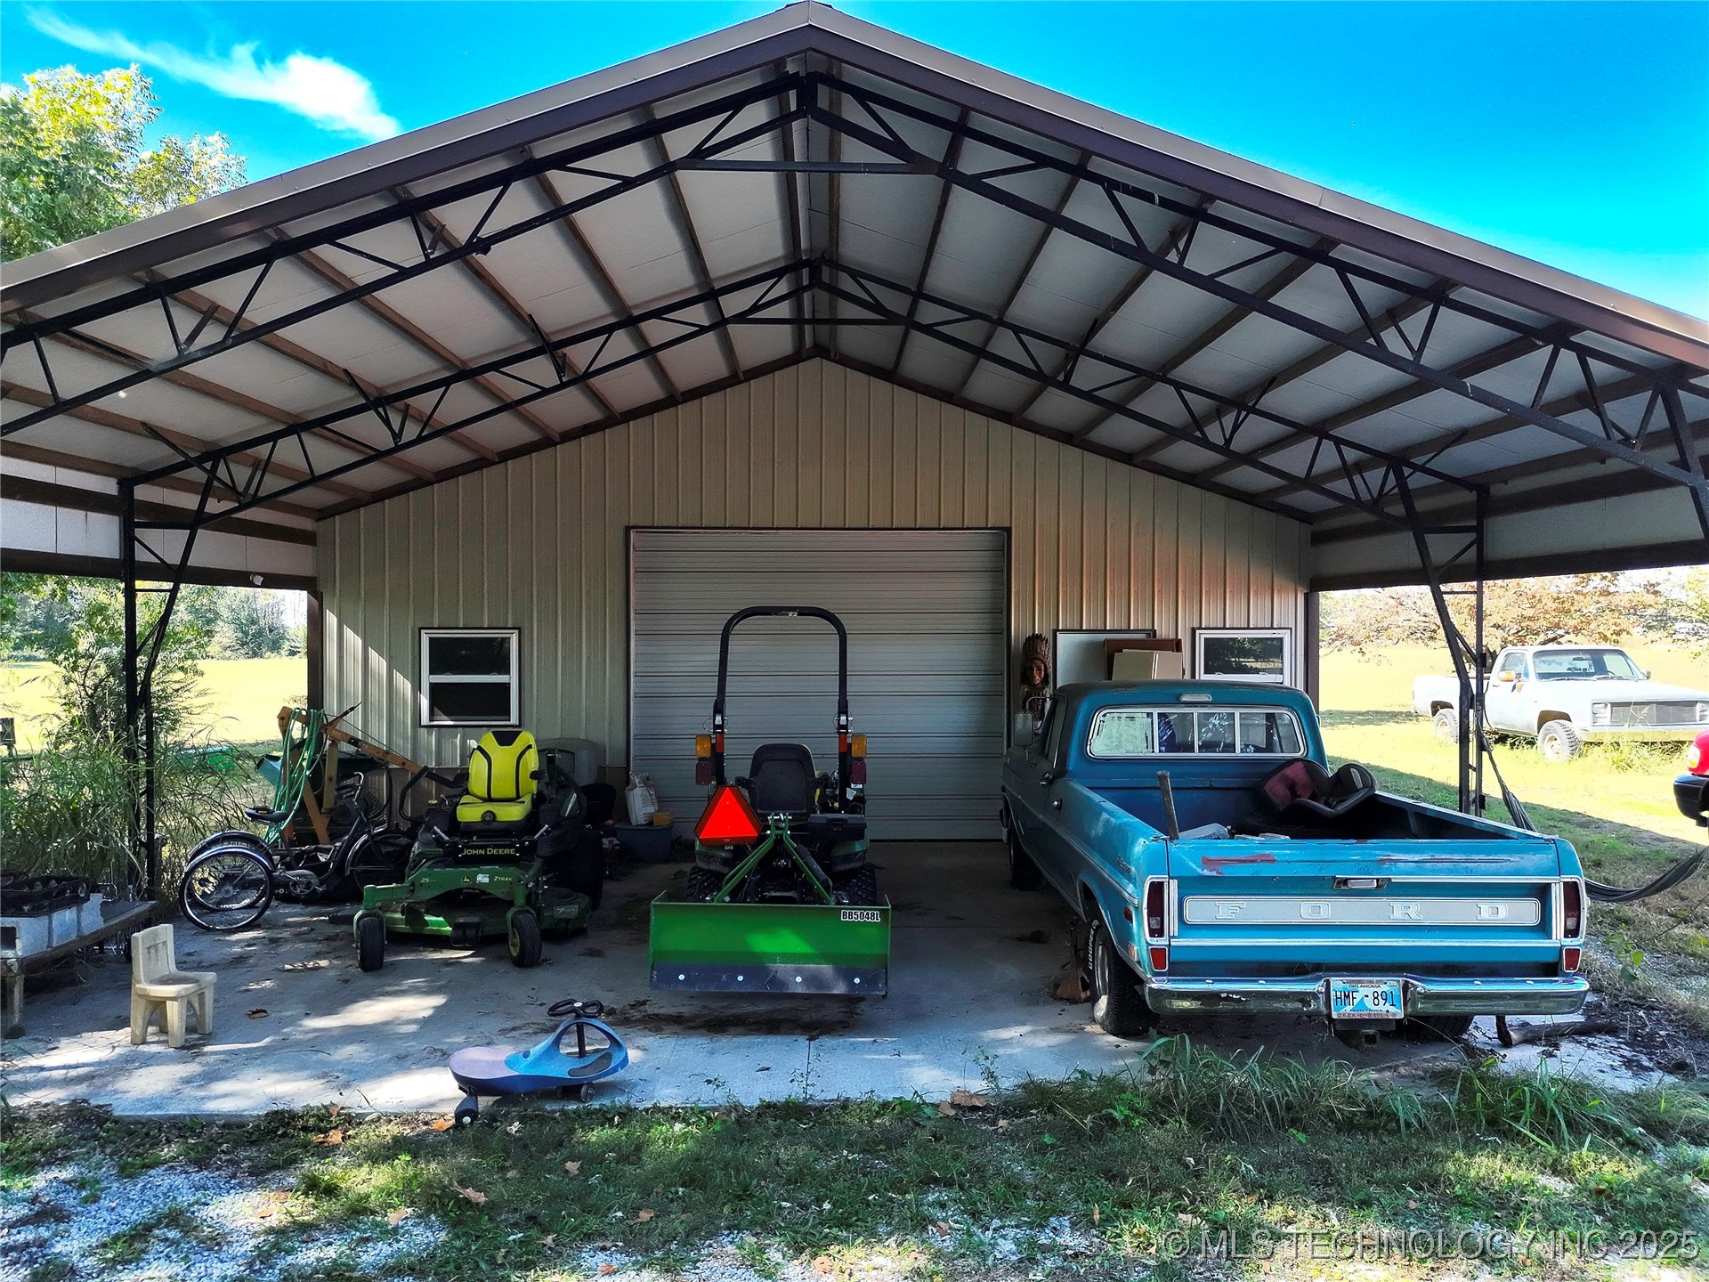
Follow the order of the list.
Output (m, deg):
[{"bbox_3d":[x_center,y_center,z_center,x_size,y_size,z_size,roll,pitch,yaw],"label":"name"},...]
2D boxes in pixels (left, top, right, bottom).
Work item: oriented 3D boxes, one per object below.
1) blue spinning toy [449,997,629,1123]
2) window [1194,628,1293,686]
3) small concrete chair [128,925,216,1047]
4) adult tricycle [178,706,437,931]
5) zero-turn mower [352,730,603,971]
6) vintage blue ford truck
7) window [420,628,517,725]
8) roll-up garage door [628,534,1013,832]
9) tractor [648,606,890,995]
[{"bbox_3d":[-1.340,1.762,5.050,0.790,0.450,0.360,0,0,-10],"label":"blue spinning toy"},{"bbox_3d":[3.810,0.365,11.600,0.960,0.950,0.100,0,0,-2],"label":"window"},{"bbox_3d":[-3.370,1.705,5.890,0.310,0.550,0.300,0,0,7],"label":"small concrete chair"},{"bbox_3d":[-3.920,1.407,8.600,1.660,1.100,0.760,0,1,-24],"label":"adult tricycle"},{"bbox_3d":[-2.460,1.313,7.930,1.460,1.300,2.030,0,0,-3],"label":"zero-turn mower"},{"bbox_3d":[2.160,1.096,7.580,2.050,1.740,5.250,0,0,0],"label":"vintage blue ford truck"},{"bbox_3d":[-3.710,0.353,11.420,0.950,0.950,0.100,0,0,-2],"label":"window"},{"bbox_3d":[-0.343,0.420,11.500,3.650,3.020,0.100,0,0,-2],"label":"roll-up garage door"},{"bbox_3d":[-0.465,0.868,7.930,1.260,2.190,3.900,0,0,-1],"label":"tractor"}]

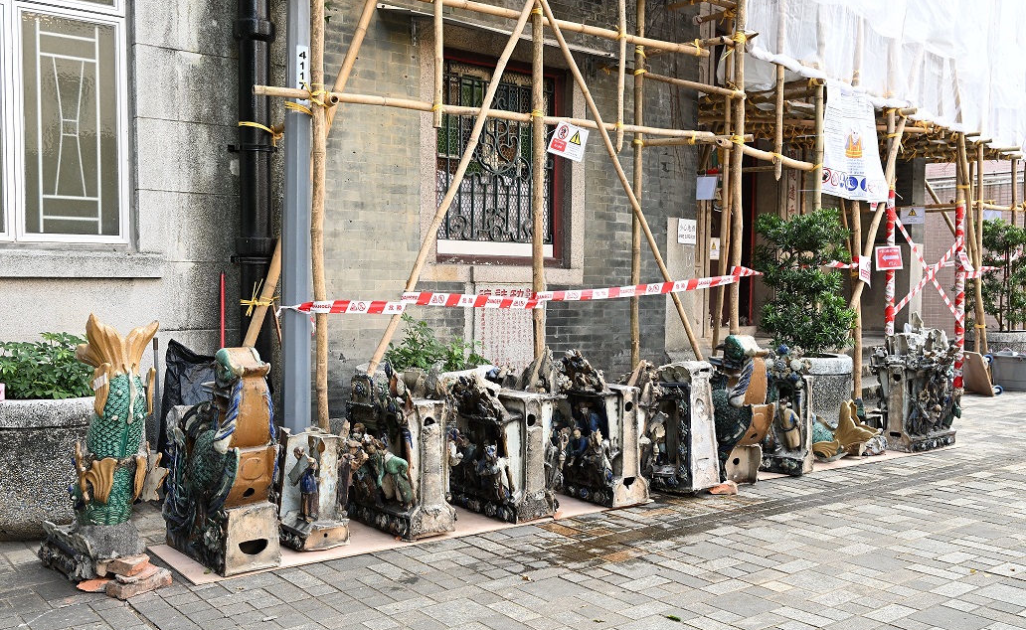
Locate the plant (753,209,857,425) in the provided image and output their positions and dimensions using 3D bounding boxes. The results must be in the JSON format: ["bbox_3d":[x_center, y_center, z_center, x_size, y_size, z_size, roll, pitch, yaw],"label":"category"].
[{"bbox_3d":[2.262,0.010,7.193,0.780,1.669,0.760,-1,2,-38],"label":"plant"}]

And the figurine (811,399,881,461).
[{"bbox_3d":[2.136,0.744,6.136,0.761,0.360,0.284,-1,2,-37],"label":"figurine"}]

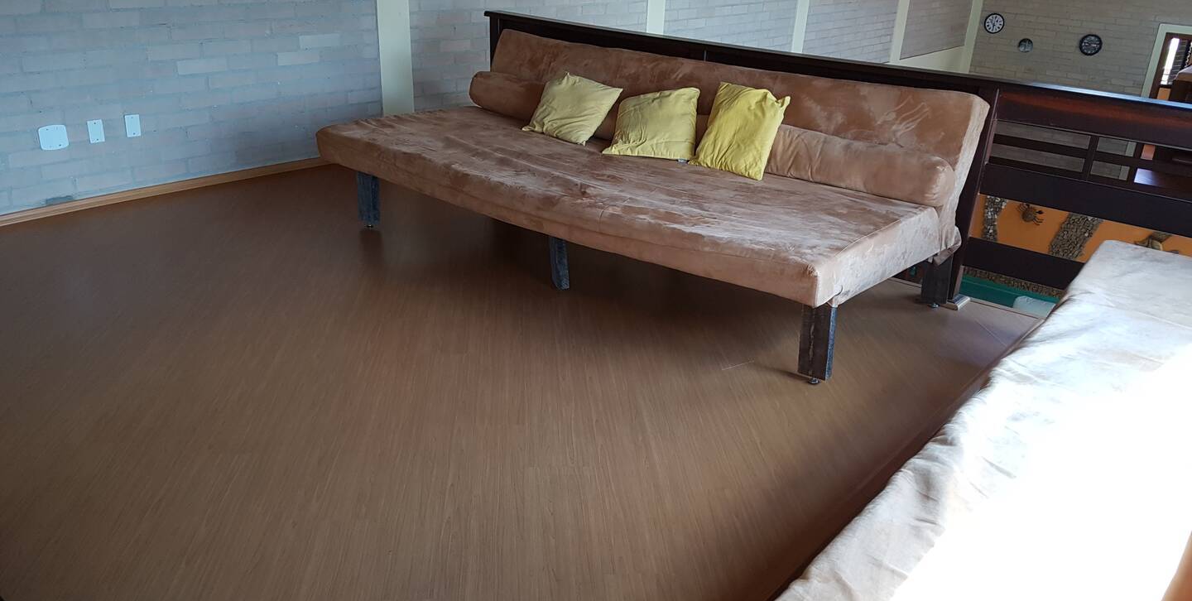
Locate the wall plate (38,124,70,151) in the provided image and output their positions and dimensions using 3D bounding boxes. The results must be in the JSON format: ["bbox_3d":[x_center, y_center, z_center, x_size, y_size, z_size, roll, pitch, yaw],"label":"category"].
[{"bbox_3d":[-2.667,-0.800,4.404,0.010,0.117,0.122,20,29,36],"label":"wall plate"}]

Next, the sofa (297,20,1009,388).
[{"bbox_3d":[0.119,-0.581,3.950,2.607,0.923,1.250,20,29,35],"label":"sofa"}]

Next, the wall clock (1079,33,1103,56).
[{"bbox_3d":[6.846,-3.529,12.379,0.290,0.290,0.045,20,29,36],"label":"wall clock"}]

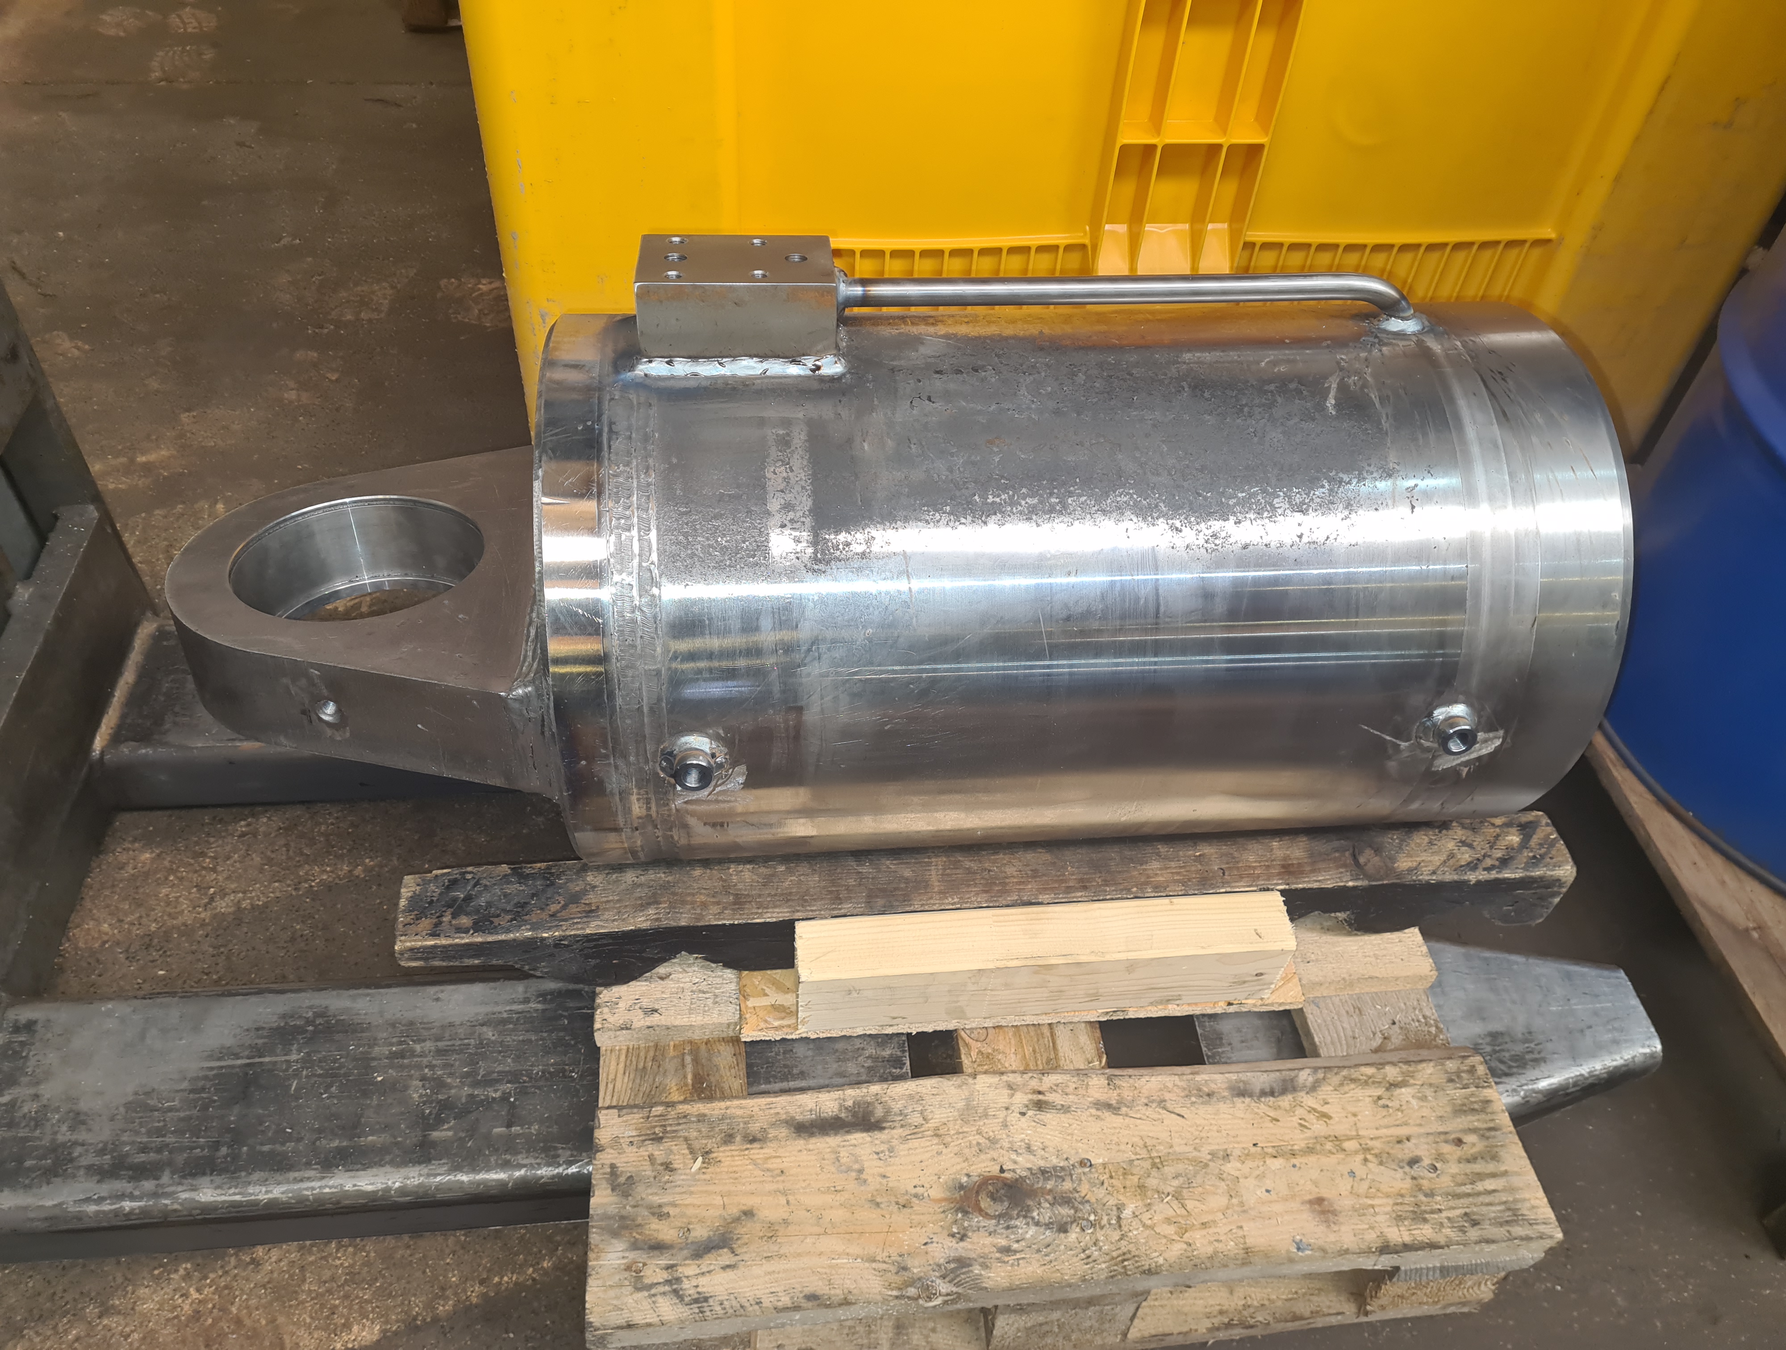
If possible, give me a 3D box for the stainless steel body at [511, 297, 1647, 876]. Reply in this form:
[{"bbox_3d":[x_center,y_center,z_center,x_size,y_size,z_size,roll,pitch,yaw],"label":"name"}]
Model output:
[{"bbox_3d":[0.104,-0.067,0.946,0.632,0.364,0.364,-2,49,-6],"label":"stainless steel body"}]

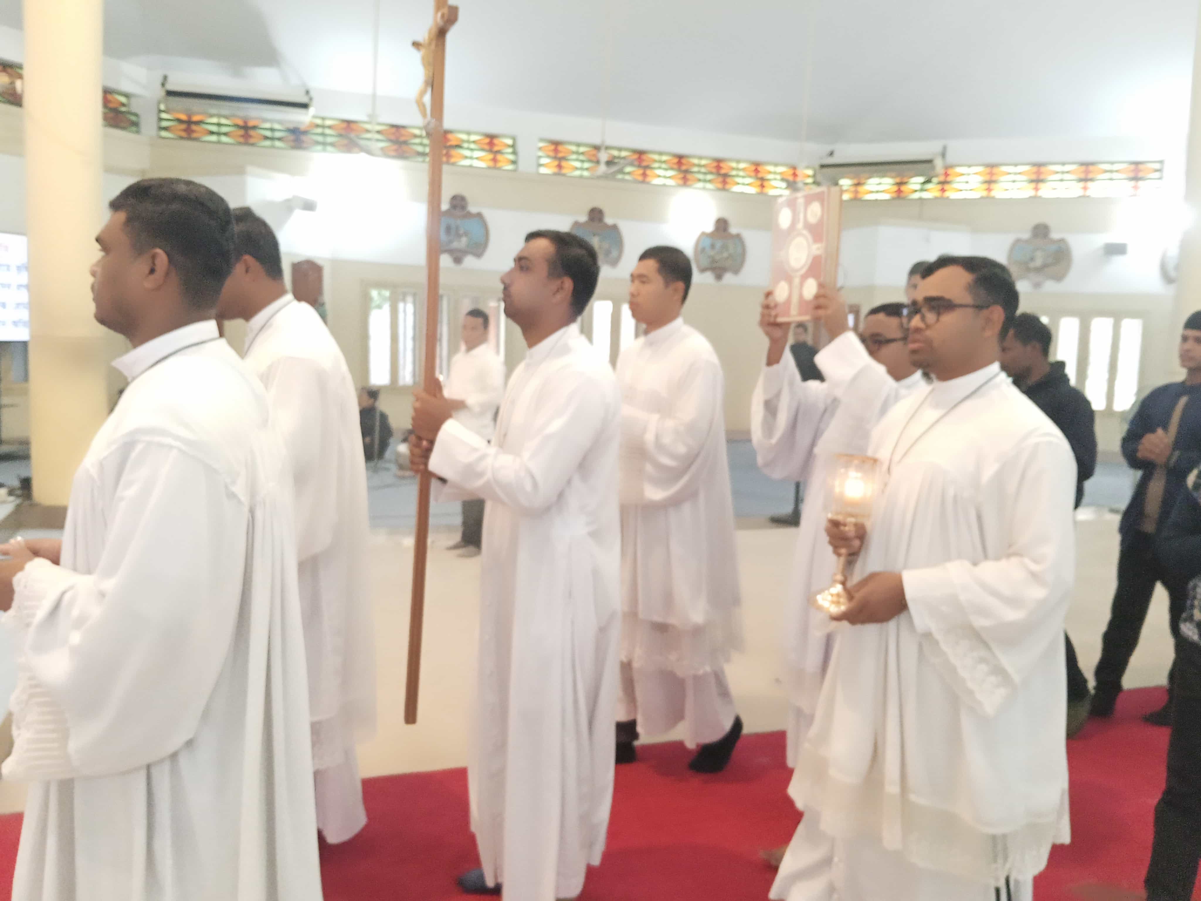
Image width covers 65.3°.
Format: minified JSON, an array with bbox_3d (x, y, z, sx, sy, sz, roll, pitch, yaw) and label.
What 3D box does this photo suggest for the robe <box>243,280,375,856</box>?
[{"bbox_3d":[-0.828,0.306,2.420,0.520,1.410,0.570,1,4,-13],"label":"robe"}]

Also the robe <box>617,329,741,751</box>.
[{"bbox_3d":[0.213,0.275,3.060,0.450,1.390,0.530,0,5,-23],"label":"robe"}]

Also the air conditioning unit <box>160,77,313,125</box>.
[{"bbox_3d":[-4.417,-4.278,11.527,1.660,0.250,0.680,0,5,-16],"label":"air conditioning unit"}]

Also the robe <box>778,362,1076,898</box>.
[{"bbox_3d":[0.681,0.442,1.950,0.540,1.270,0.580,-1,5,-27],"label":"robe"}]

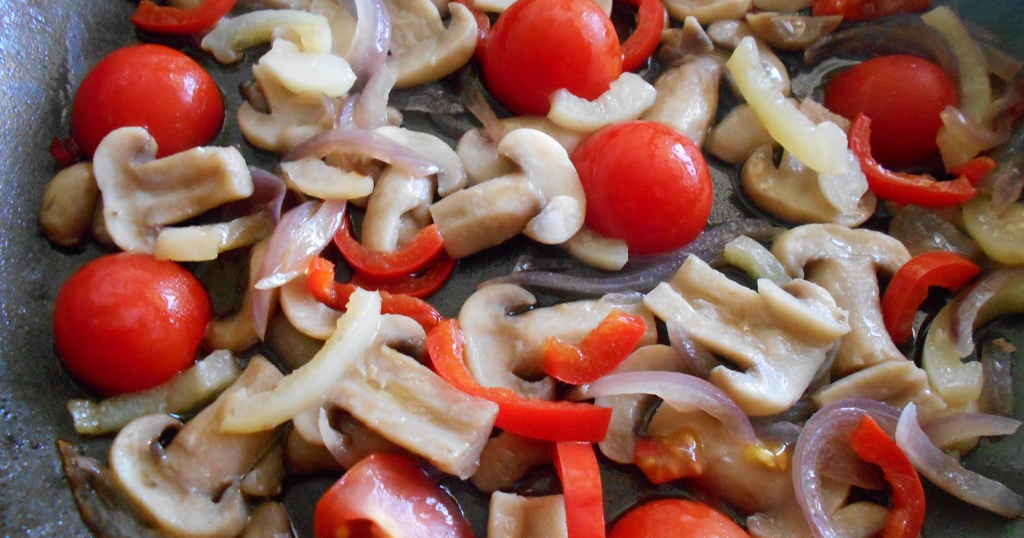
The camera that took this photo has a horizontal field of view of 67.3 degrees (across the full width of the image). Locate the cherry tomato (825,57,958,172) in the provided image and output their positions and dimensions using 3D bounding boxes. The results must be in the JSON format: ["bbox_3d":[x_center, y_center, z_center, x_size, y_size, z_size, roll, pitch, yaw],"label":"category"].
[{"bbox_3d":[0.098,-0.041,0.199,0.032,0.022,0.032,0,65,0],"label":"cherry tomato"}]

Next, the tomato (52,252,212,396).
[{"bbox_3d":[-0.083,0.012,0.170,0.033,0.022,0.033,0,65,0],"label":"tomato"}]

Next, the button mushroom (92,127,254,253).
[{"bbox_3d":[-0.076,-0.015,0.179,0.033,0.013,0.029,-4,62,-4],"label":"button mushroom"}]

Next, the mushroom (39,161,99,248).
[{"bbox_3d":[-0.101,-0.015,0.178,0.015,0.013,0.019,1,62,-2],"label":"mushroom"}]

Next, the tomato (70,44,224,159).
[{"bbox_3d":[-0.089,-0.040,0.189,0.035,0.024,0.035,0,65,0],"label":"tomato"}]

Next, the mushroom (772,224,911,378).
[{"bbox_3d":[0.074,0.009,0.176,0.029,0.012,0.037,8,62,2],"label":"mushroom"}]

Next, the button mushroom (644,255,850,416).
[{"bbox_3d":[0.050,0.013,0.168,0.036,0.014,0.032,36,70,15],"label":"button mushroom"}]

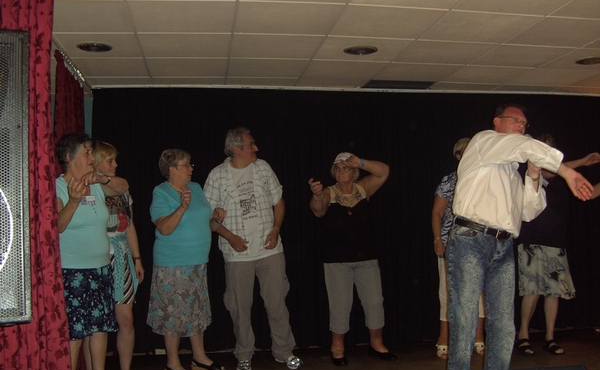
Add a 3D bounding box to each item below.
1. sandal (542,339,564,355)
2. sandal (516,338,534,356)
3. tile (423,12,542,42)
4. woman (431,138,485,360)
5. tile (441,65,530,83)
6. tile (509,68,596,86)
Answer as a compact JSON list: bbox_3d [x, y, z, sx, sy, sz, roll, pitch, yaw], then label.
[{"bbox_3d":[1.893,1.217,4.764,0.095,0.085,0.240,1,-4,-32],"label":"sandal"},{"bbox_3d":[1.746,1.250,4.962,0.095,0.090,0.245,0,-4,-8],"label":"sandal"},{"bbox_3d":[1.084,-0.964,3.899,0.600,0.025,0.600,0,-4,-8],"label":"tile"},{"bbox_3d":[1.284,0.478,5.028,0.470,1.710,0.330,0,-4,-8],"label":"woman"},{"bbox_3d":[1.499,-0.895,5.171,0.600,0.025,0.600,0,-4,-8],"label":"tile"},{"bbox_3d":[2.079,-0.900,5.323,0.600,0.025,0.600,0,-4,-9],"label":"tile"}]

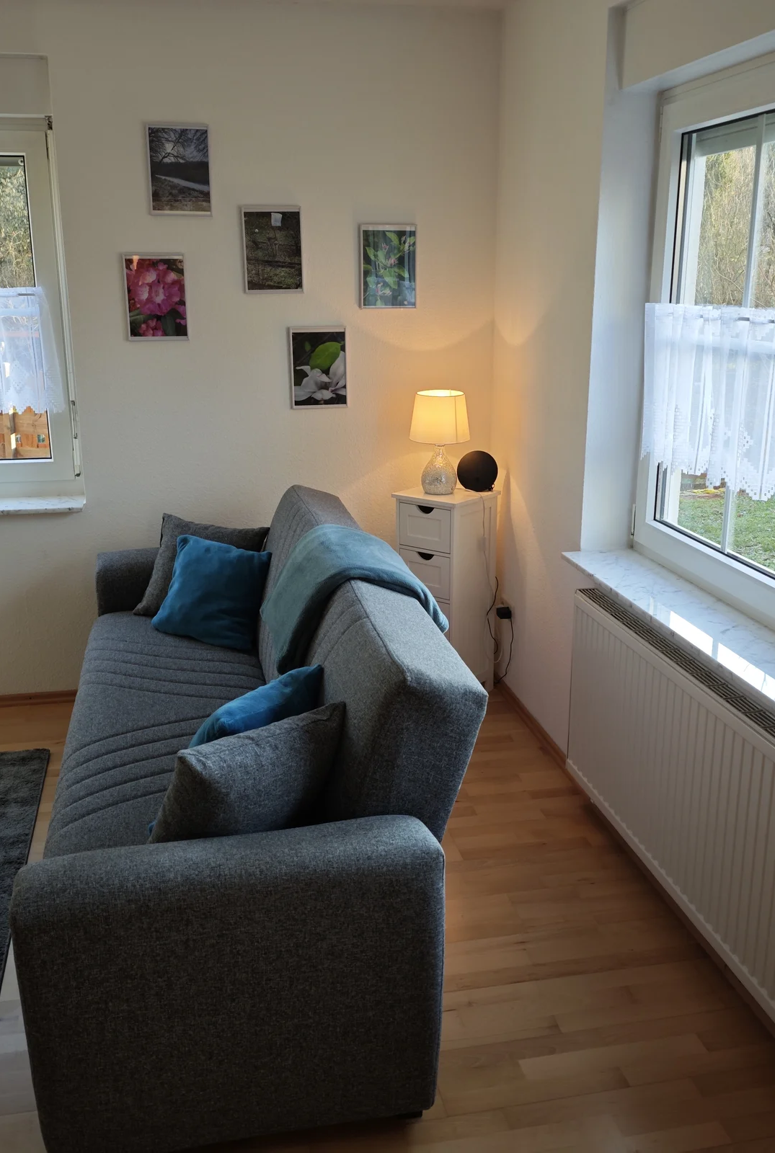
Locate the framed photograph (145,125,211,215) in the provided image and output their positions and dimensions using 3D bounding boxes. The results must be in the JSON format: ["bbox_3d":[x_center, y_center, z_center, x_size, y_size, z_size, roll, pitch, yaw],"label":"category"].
[{"bbox_3d":[-0.739,-1.442,3.632,0.216,0.305,0.020,-3,16,-11],"label":"framed photograph"}]

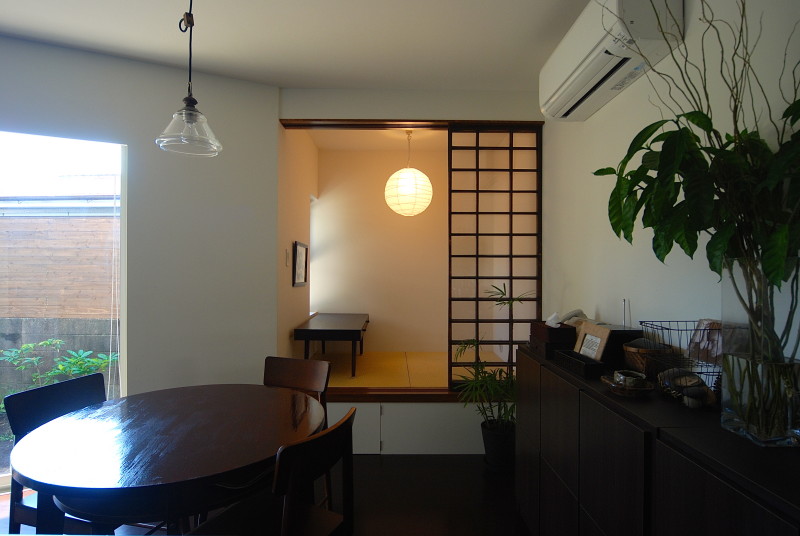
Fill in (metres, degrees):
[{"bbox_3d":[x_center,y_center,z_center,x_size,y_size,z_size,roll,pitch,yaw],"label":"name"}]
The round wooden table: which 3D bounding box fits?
[{"bbox_3d":[-0.840,0.956,1.595,1.014,0.700,1.014,0,0,0],"label":"round wooden table"}]

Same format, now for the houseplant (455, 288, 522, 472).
[{"bbox_3d":[0.592,0.712,2.594,0.480,1.197,0.450,0,0,0],"label":"houseplant"}]

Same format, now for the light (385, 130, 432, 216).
[{"bbox_3d":[0.074,-0.822,3.485,0.415,0.748,0.415,0,0,0],"label":"light"}]

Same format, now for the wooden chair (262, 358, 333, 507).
[{"bbox_3d":[-0.679,0.914,2.090,0.420,0.780,0.470,1,0,23],"label":"wooden chair"}]

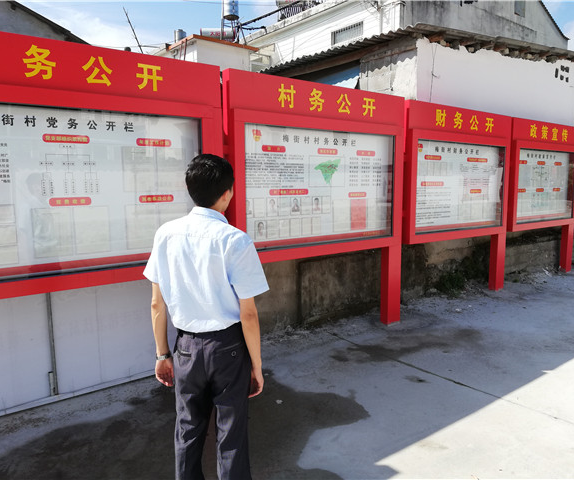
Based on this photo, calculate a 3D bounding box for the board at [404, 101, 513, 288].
[{"bbox_3d":[2.358,-0.472,6.656,2.360,2.603,0.170,-5,8,-37],"label":"board"}]

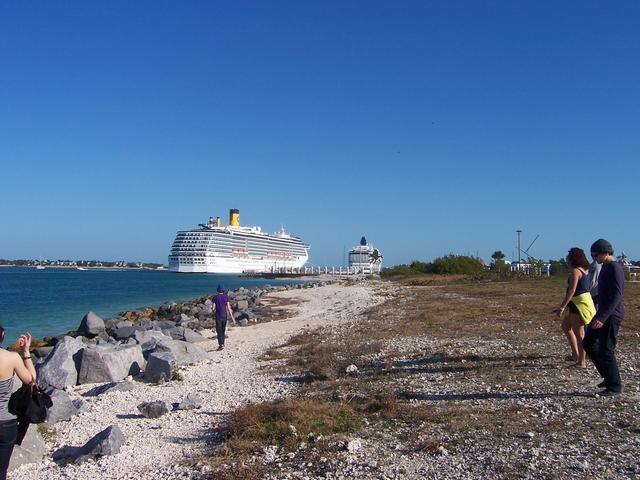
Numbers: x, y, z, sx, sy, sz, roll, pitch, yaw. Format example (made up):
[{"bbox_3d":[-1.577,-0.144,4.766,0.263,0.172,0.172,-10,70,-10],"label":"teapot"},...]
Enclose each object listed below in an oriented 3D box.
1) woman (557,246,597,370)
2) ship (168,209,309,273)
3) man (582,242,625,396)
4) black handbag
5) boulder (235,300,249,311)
[{"bbox_3d":[3.514,0.936,9.100,0.480,1.610,0.460,-2,-3,37],"label":"woman"},{"bbox_3d":[-54.258,2.378,631.588,33.000,55.000,292.000,-1,-2,17],"label":"ship"},{"bbox_3d":[3.142,0.856,7.350,0.480,1.700,0.480,-1,-2,22],"label":"man"},{"bbox_3d":[-2.131,1.277,4.900,0.310,0.410,0.200,0,-2,-11],"label":"black handbag"},{"bbox_3d":[-3.479,2.903,29.500,0.580,0.420,0.520,0,-2,9],"label":"boulder"}]

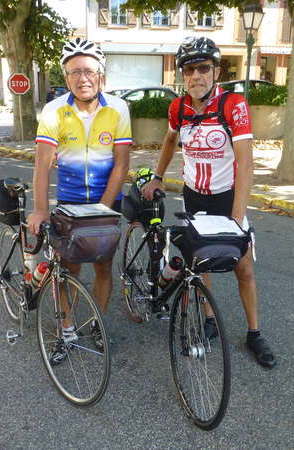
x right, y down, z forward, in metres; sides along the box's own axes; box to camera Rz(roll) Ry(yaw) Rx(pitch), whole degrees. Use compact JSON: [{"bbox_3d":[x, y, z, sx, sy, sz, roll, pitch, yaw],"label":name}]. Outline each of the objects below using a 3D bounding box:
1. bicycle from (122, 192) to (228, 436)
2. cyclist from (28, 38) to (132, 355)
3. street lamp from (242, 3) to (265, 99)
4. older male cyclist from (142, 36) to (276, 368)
[{"bbox_3d":[0.090,0.316,2.410,0.440,0.990,1.680,1,15,-19],"label":"bicycle"},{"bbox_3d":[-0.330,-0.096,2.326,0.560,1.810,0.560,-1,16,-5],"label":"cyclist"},{"bbox_3d":[2.885,-4.279,11.813,0.600,3.676,0.600,0,16,0],"label":"street lamp"},{"bbox_3d":[0.360,-0.115,2.403,0.720,1.810,0.580,2,16,4],"label":"older male cyclist"}]

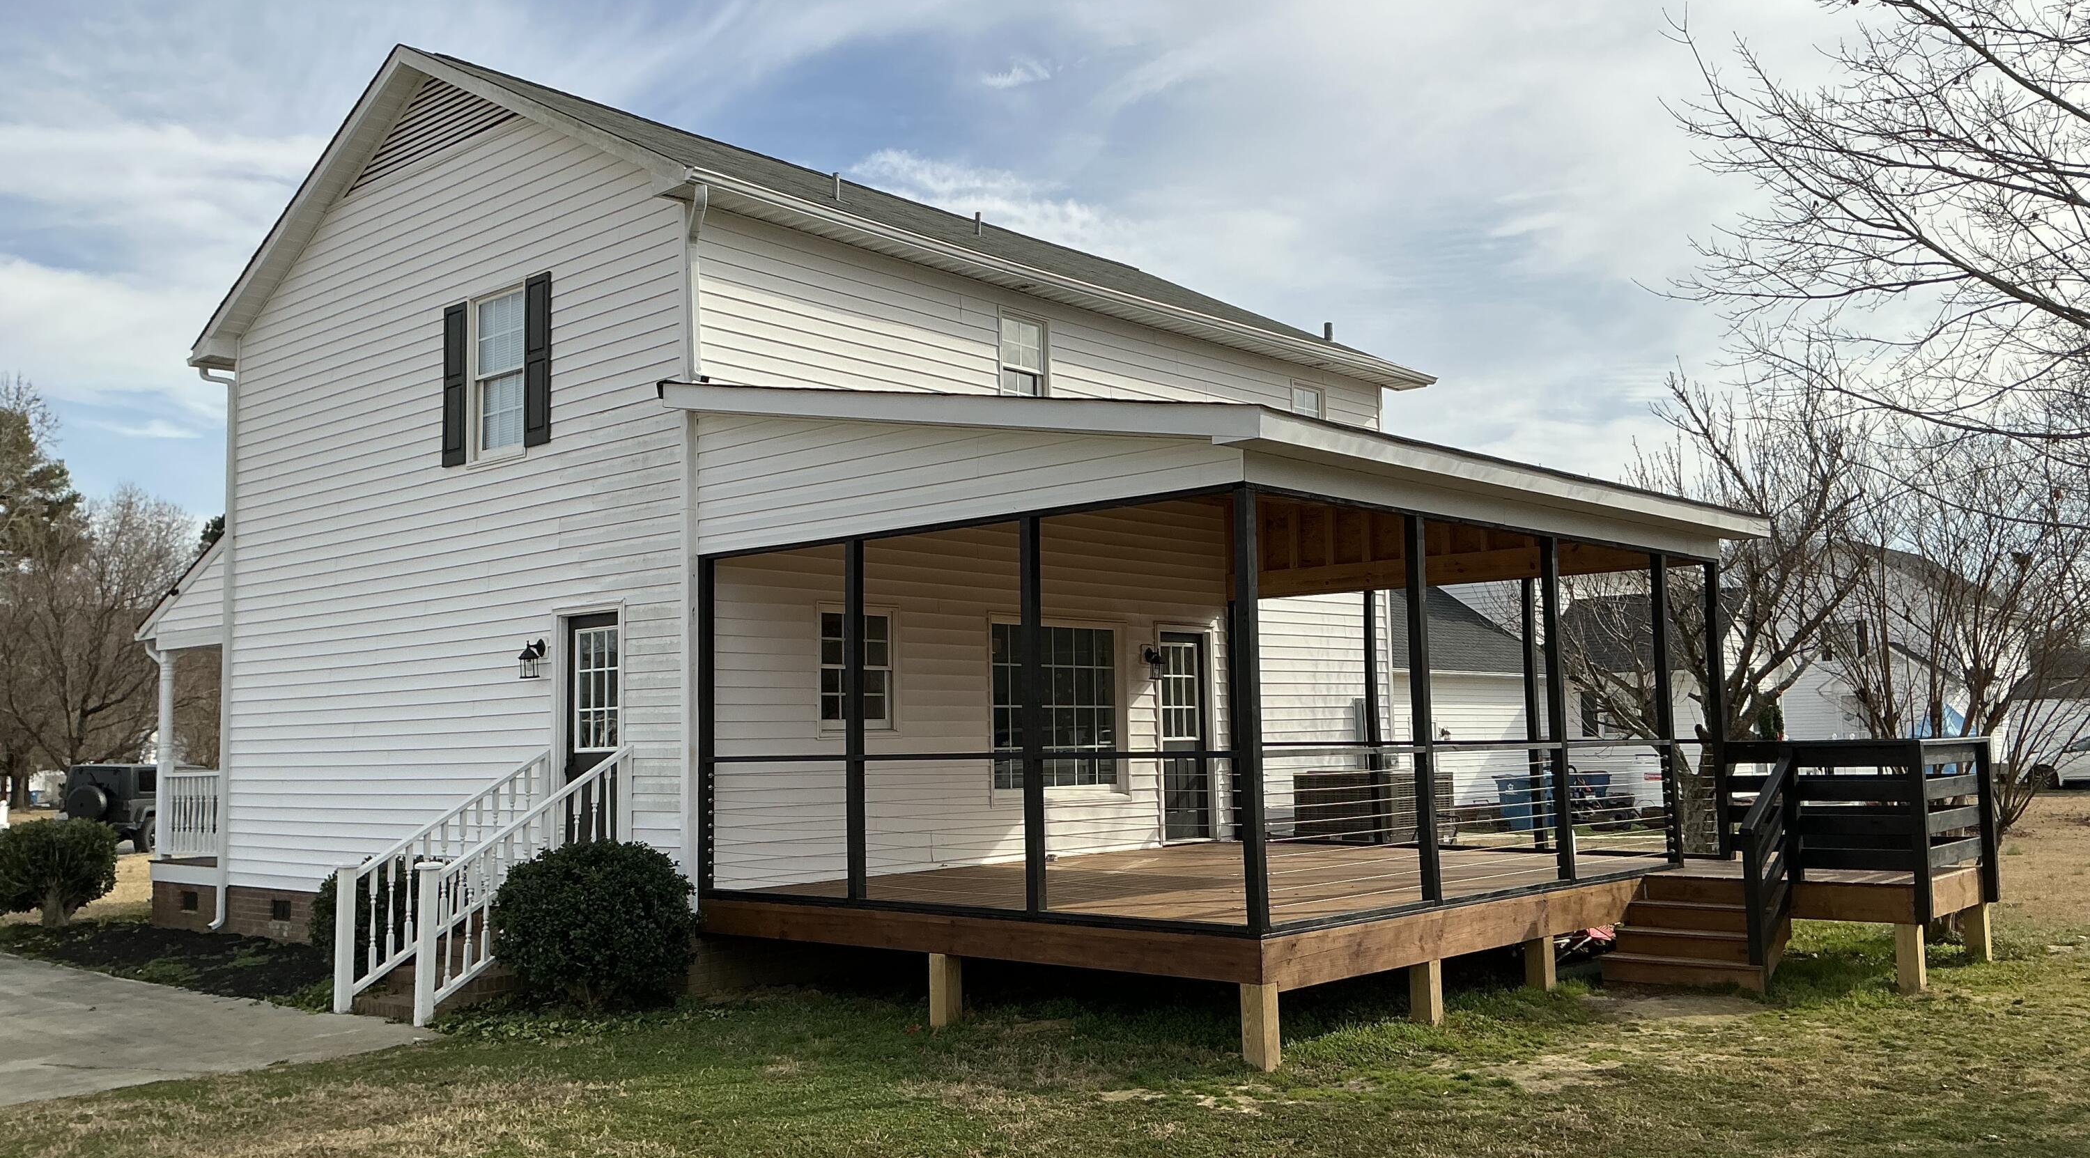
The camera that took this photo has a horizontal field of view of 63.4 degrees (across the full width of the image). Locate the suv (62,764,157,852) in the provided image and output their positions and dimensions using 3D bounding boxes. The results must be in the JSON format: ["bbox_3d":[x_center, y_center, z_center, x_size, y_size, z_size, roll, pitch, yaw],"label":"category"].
[{"bbox_3d":[-19.100,4.926,36.703,1.880,1.840,4.500,-2,-5,7],"label":"suv"}]

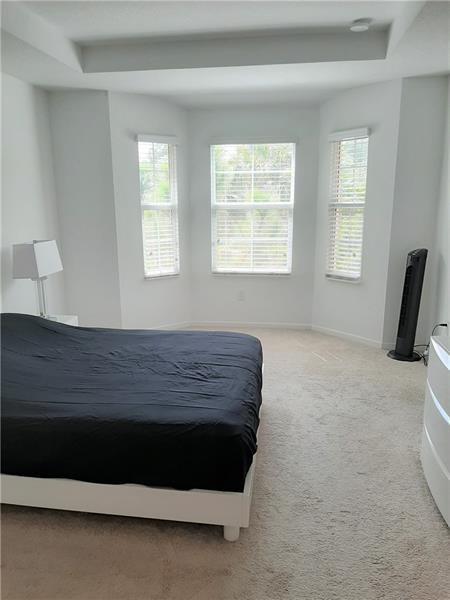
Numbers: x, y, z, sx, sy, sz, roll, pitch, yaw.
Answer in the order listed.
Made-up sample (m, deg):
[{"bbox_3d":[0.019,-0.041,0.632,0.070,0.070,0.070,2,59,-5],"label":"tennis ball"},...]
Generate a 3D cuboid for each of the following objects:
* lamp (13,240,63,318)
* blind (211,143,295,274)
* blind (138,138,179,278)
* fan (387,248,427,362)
[{"bbox_3d":[-1.564,-0.167,3.854,0.240,0.670,0.370,1,12,7],"label":"lamp"},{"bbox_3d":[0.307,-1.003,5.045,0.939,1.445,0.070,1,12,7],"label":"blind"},{"bbox_3d":[-0.706,-0.983,4.918,0.469,1.475,0.070,-10,15,-37],"label":"blind"},{"bbox_3d":[1.738,0.044,4.211,0.310,1.016,0.310,-3,13,-12],"label":"fan"}]

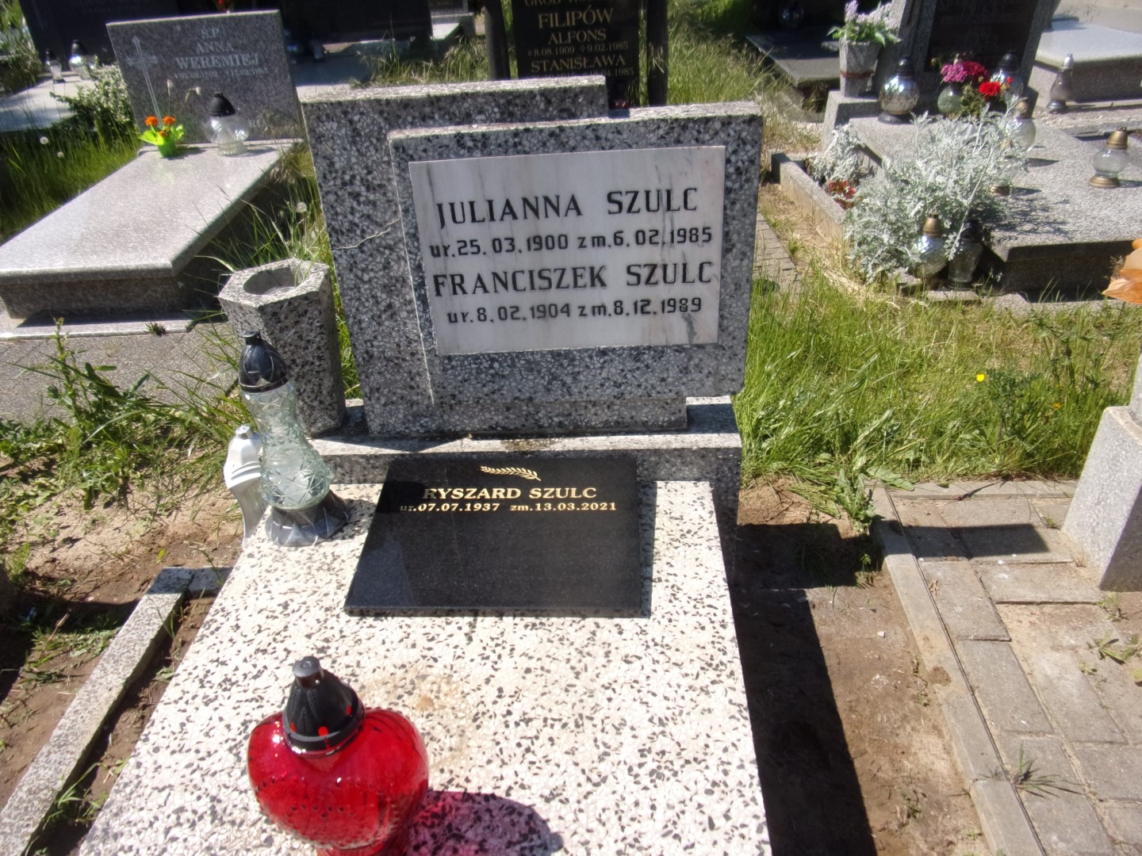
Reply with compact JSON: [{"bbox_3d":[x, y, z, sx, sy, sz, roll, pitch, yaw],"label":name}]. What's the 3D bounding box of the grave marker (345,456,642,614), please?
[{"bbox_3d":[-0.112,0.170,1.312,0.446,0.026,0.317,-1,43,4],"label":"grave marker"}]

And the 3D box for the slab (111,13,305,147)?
[{"bbox_3d":[-1.562,-1.515,3.457,0.744,0.496,0.075,-2,30,2],"label":"slab"}]

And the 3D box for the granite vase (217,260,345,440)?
[{"bbox_3d":[-0.500,-0.119,1.415,0.181,0.305,0.177,-1,36,4],"label":"granite vase"}]

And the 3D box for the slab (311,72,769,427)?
[{"bbox_3d":[-0.051,-0.266,1.348,0.676,0.582,0.192,-2,30,2],"label":"slab"}]

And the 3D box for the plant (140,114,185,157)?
[{"bbox_3d":[-1.764,-1.247,3.393,0.186,0.149,0.149,-1,36,4],"label":"plant"}]

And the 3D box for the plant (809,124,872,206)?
[{"bbox_3d":[1.011,-1.026,3.027,0.223,0.233,0.270,-1,36,4],"label":"plant"}]

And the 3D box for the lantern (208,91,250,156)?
[{"bbox_3d":[-1.453,-1.283,3.343,0.172,0.233,0.172,-1,36,4],"label":"lantern"}]

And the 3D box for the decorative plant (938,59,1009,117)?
[{"bbox_3d":[1.662,-1.401,3.270,0.251,0.205,0.205,-1,36,4],"label":"decorative plant"}]

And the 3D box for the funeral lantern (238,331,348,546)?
[{"bbox_3d":[-0.471,0.013,1.295,0.141,0.372,0.140,-1,36,4],"label":"funeral lantern"}]

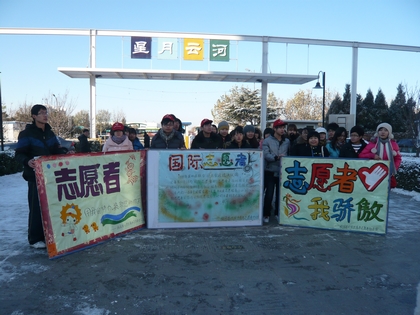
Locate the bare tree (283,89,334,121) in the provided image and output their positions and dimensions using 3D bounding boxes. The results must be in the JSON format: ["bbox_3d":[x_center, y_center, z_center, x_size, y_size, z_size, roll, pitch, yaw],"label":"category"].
[{"bbox_3d":[11.323,-4.352,39.210,6.085,7.152,6.085,1,3,0],"label":"bare tree"}]

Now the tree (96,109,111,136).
[{"bbox_3d":[-14.205,-3.963,45.149,2.252,5.065,2.252,1,3,0],"label":"tree"}]

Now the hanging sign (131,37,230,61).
[{"bbox_3d":[-1.811,-6.676,21.000,6.100,1.370,0.120,0,3,-4],"label":"hanging sign"}]

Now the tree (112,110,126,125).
[{"bbox_3d":[-13.352,-4.319,50.153,2.061,5.207,2.061,1,3,0],"label":"tree"}]

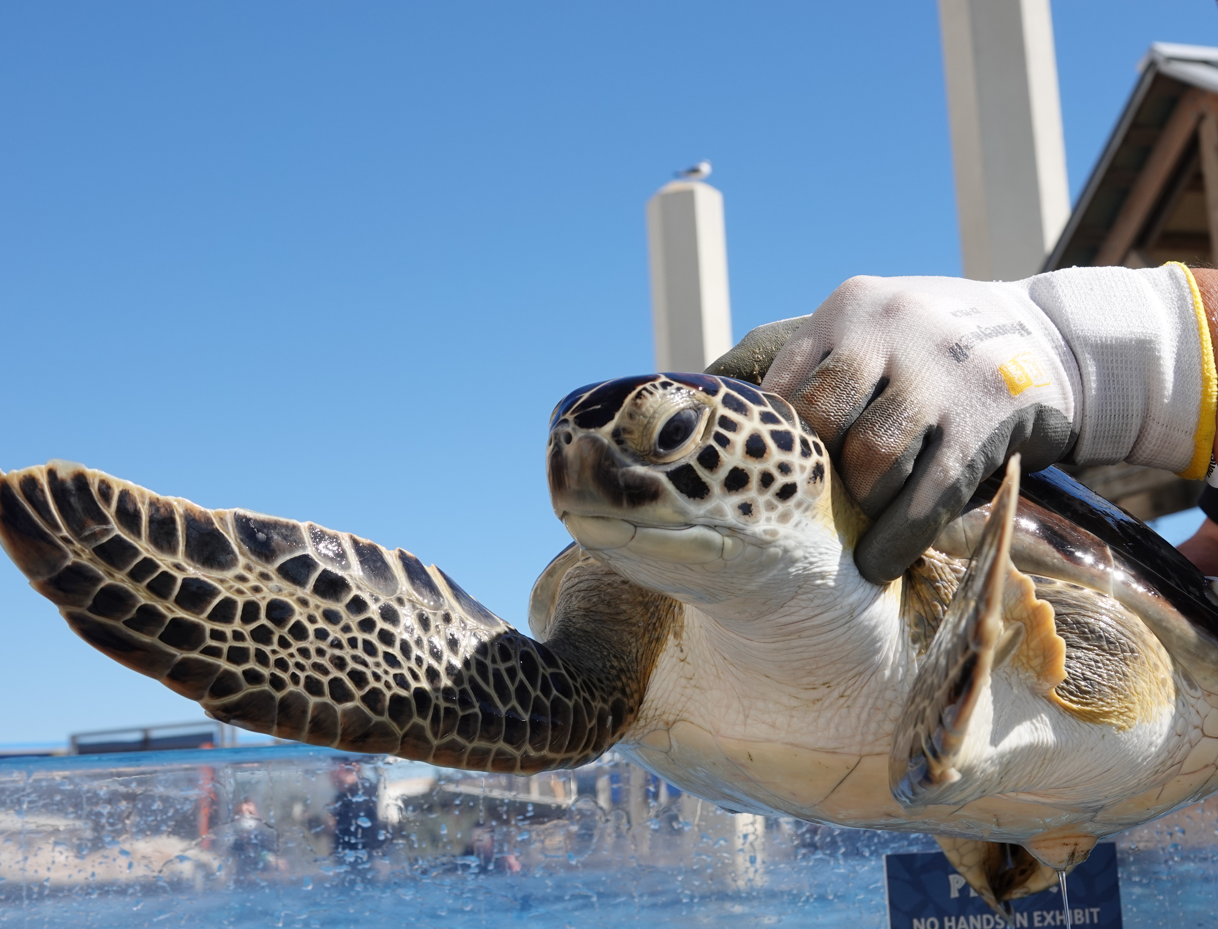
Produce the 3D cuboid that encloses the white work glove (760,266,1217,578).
[{"bbox_3d":[0.132,-0.014,0.700,0.165,0.115,0.110,-2,-11,-6],"label":"white work glove"}]

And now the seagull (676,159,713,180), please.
[{"bbox_3d":[0.856,-2.958,19.500,0.380,0.210,0.140,-9,-12,27],"label":"seagull"}]

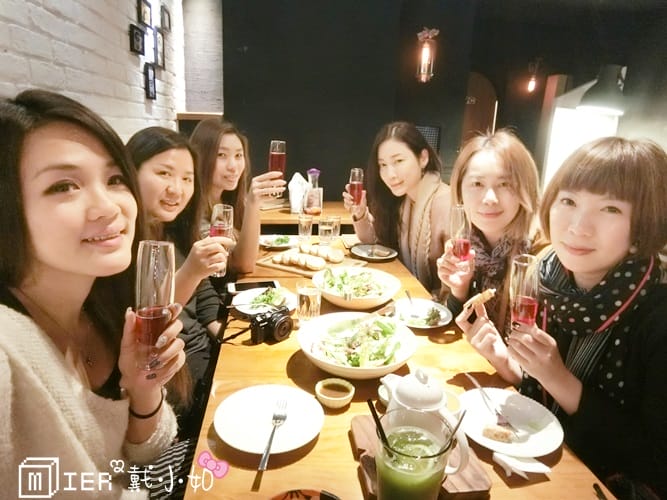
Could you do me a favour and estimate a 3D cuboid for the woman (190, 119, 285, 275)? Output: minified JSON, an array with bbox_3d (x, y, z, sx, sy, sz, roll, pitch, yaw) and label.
[{"bbox_3d":[-0.372,0.164,1.589,0.620,1.290,0.500,7,17,16],"label":"woman"}]

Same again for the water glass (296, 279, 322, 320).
[{"bbox_3d":[-0.069,0.143,1.157,0.068,0.102,0.068,3,16,0],"label":"water glass"}]

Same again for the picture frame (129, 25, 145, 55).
[{"bbox_3d":[-1.003,-1.077,2.073,0.020,0.125,0.159,0,17,-8],"label":"picture frame"}]

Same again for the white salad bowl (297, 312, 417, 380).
[{"bbox_3d":[0.056,0.234,0.951,0.268,0.074,0.268,1,17,0],"label":"white salad bowl"}]

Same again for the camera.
[{"bbox_3d":[-0.154,0.194,1.044,0.062,0.064,0.104,14,20,34],"label":"camera"}]

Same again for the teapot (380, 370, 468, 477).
[{"bbox_3d":[0.144,0.261,0.646,0.157,0.151,0.107,14,20,36],"label":"teapot"}]

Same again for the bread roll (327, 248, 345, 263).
[{"bbox_3d":[0.008,0.022,1.643,0.065,0.055,0.070,14,20,35],"label":"bread roll"}]

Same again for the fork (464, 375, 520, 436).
[{"bbox_3d":[0.311,0.300,0.804,0.025,0.020,0.176,-3,23,-17],"label":"fork"}]

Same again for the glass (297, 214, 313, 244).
[{"bbox_3d":[-0.142,-0.101,1.990,0.070,0.116,0.070,-1,17,-8],"label":"glass"}]

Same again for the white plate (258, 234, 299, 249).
[{"bbox_3d":[-0.260,-0.032,1.903,0.198,0.026,0.198,-1,17,-8],"label":"white plate"}]

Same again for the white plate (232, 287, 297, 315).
[{"bbox_3d":[-0.200,0.162,1.210,0.205,0.025,0.205,2,16,-1],"label":"white plate"}]

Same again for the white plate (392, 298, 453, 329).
[{"bbox_3d":[0.242,0.192,1.178,0.205,0.025,0.205,2,16,-1],"label":"white plate"}]

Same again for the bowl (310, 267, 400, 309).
[{"bbox_3d":[0.071,0.131,1.282,0.280,0.068,0.280,2,16,-1],"label":"bowl"}]

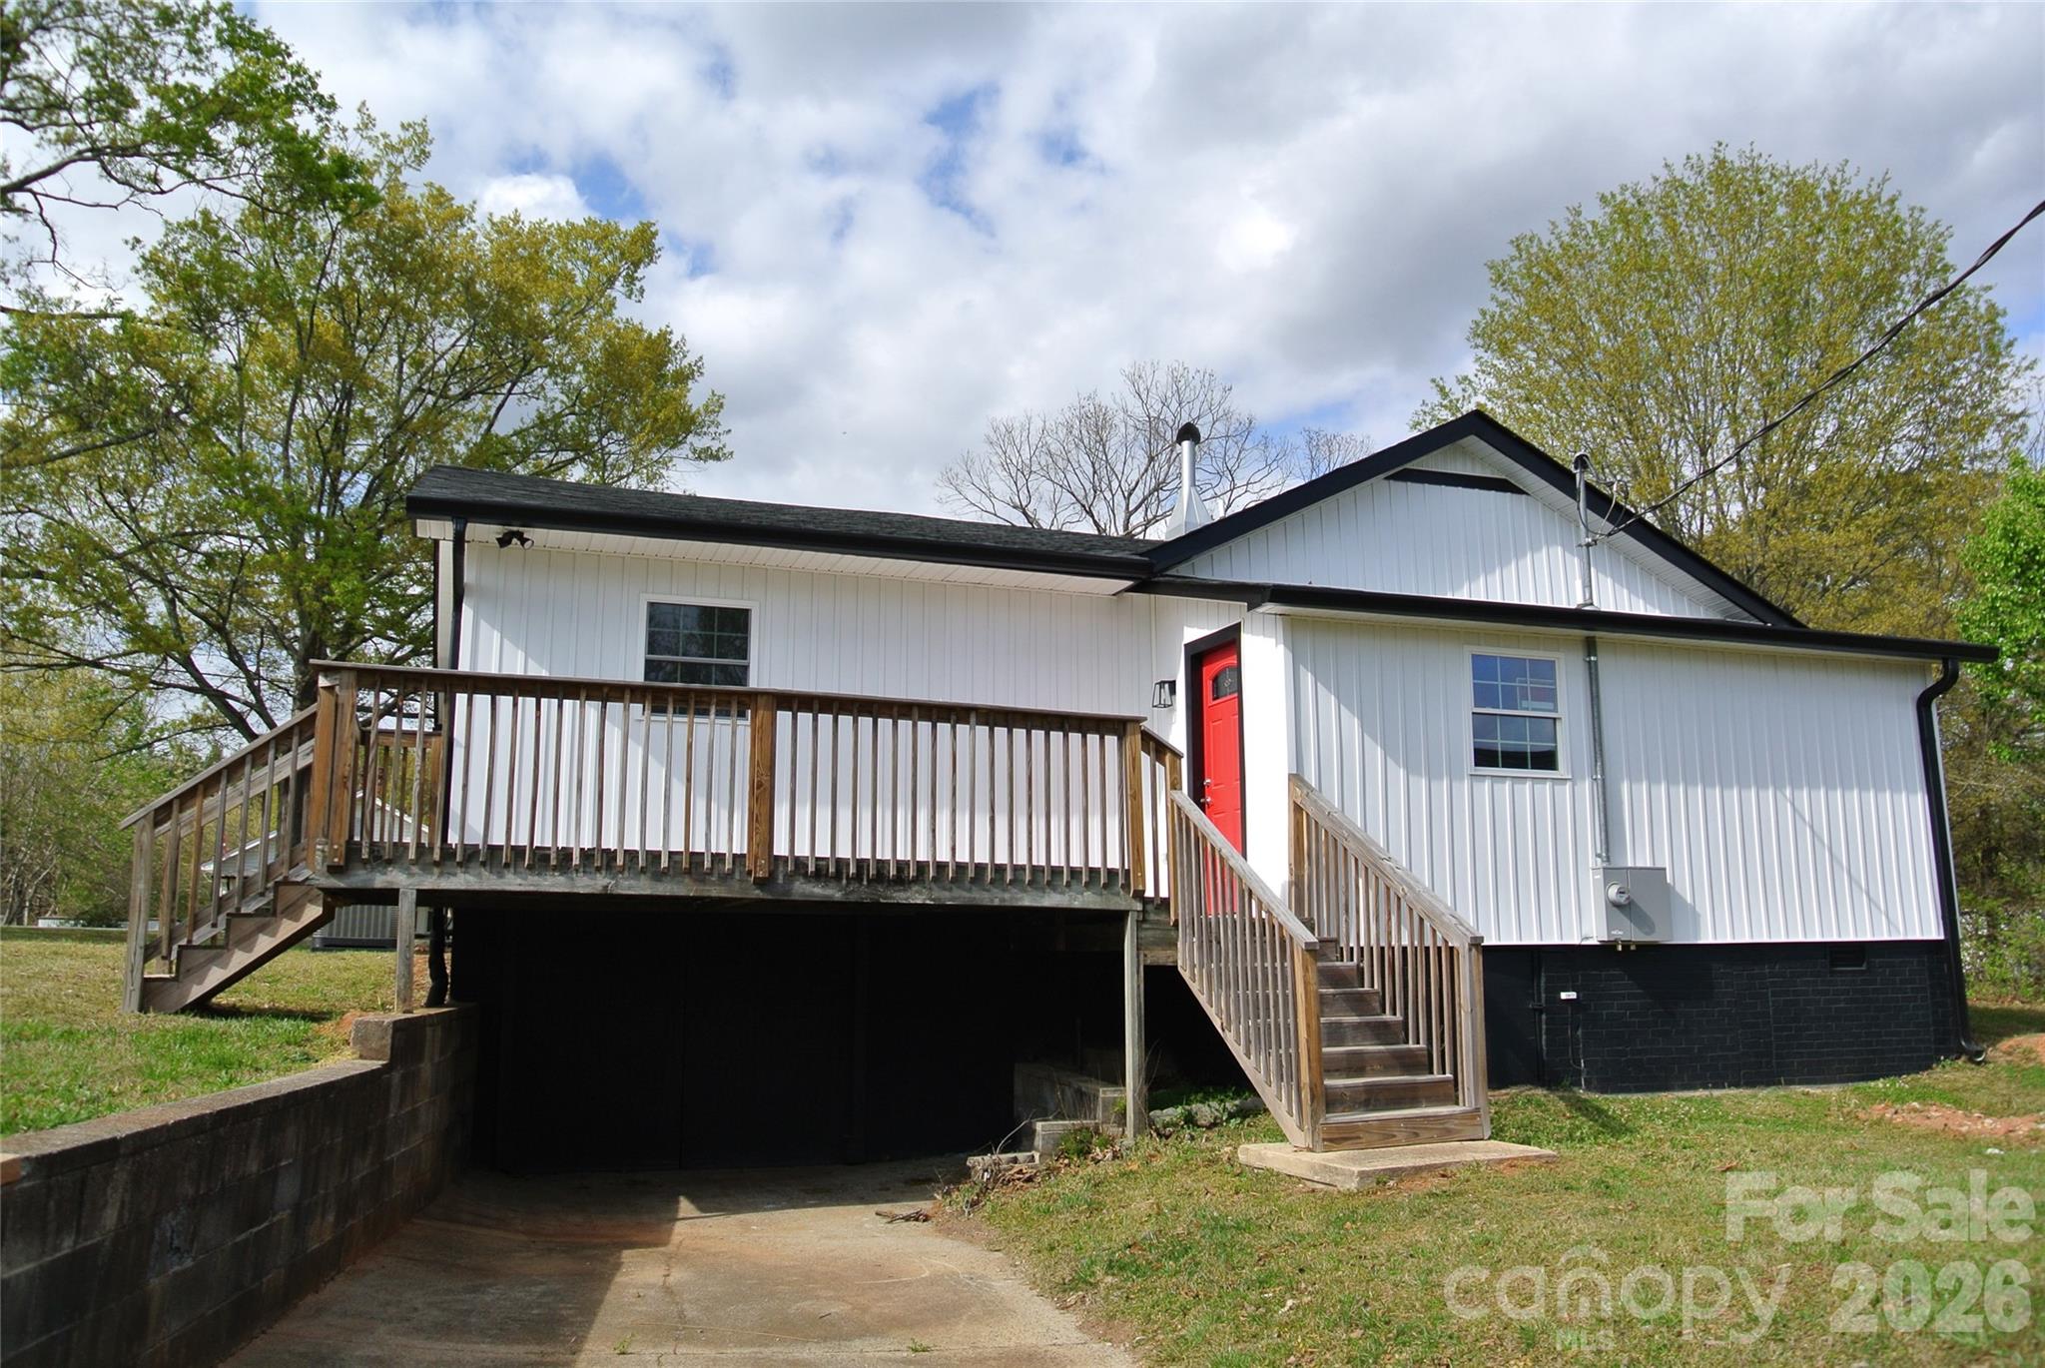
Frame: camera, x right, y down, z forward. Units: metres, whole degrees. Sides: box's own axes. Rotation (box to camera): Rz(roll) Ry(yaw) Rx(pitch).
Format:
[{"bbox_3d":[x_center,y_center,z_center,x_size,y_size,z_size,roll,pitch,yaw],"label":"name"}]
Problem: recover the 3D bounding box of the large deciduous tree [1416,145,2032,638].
[{"bbox_3d":[12.940,-2.626,27.835,9.767,15.217,9.767,3,-10,-20],"label":"large deciduous tree"}]

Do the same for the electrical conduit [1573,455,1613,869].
[{"bbox_3d":[4.368,-0.192,11.677,0.150,3.260,0.170,3,-10,-20],"label":"electrical conduit"}]

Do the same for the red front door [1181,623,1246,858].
[{"bbox_3d":[1.508,0.685,11.712,0.110,2.162,0.942,3,-10,-20],"label":"red front door"}]

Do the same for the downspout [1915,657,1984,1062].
[{"bbox_3d":[7.660,1.414,12.528,0.150,3.240,0.380,3,-10,-20],"label":"downspout"}]

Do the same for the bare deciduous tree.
[{"bbox_3d":[3.321,-0.959,37.496,9.645,14.583,9.645,3,-10,-20],"label":"bare deciduous tree"}]

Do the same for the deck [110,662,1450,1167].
[{"bbox_3d":[-1.384,1.419,9.400,7.100,2.580,4.130,3,-10,-20],"label":"deck"}]

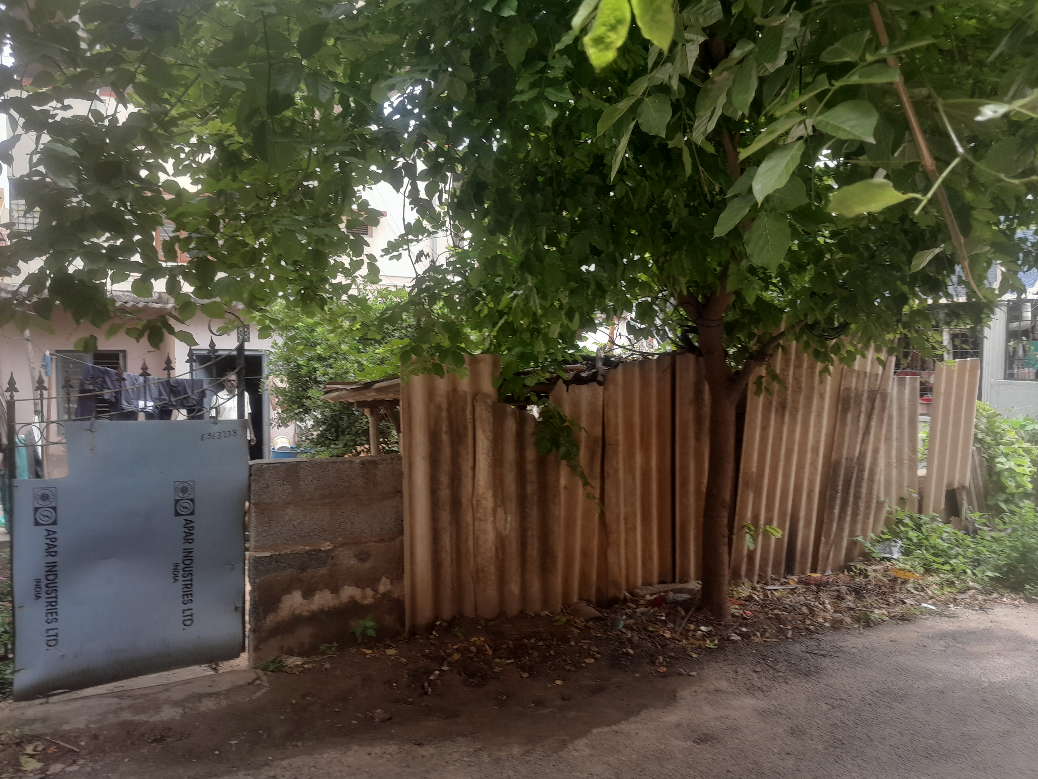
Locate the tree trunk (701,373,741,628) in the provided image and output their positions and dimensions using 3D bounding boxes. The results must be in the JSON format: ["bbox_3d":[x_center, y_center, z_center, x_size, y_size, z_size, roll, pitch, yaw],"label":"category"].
[{"bbox_3d":[1.190,0.631,4.808,0.200,1.410,0.180,1,3,14],"label":"tree trunk"}]

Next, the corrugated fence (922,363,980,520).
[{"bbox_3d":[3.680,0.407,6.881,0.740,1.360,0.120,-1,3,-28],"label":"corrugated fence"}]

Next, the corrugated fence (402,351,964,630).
[{"bbox_3d":[1.430,0.508,5.657,4.800,1.540,0.220,-1,3,-28],"label":"corrugated fence"}]

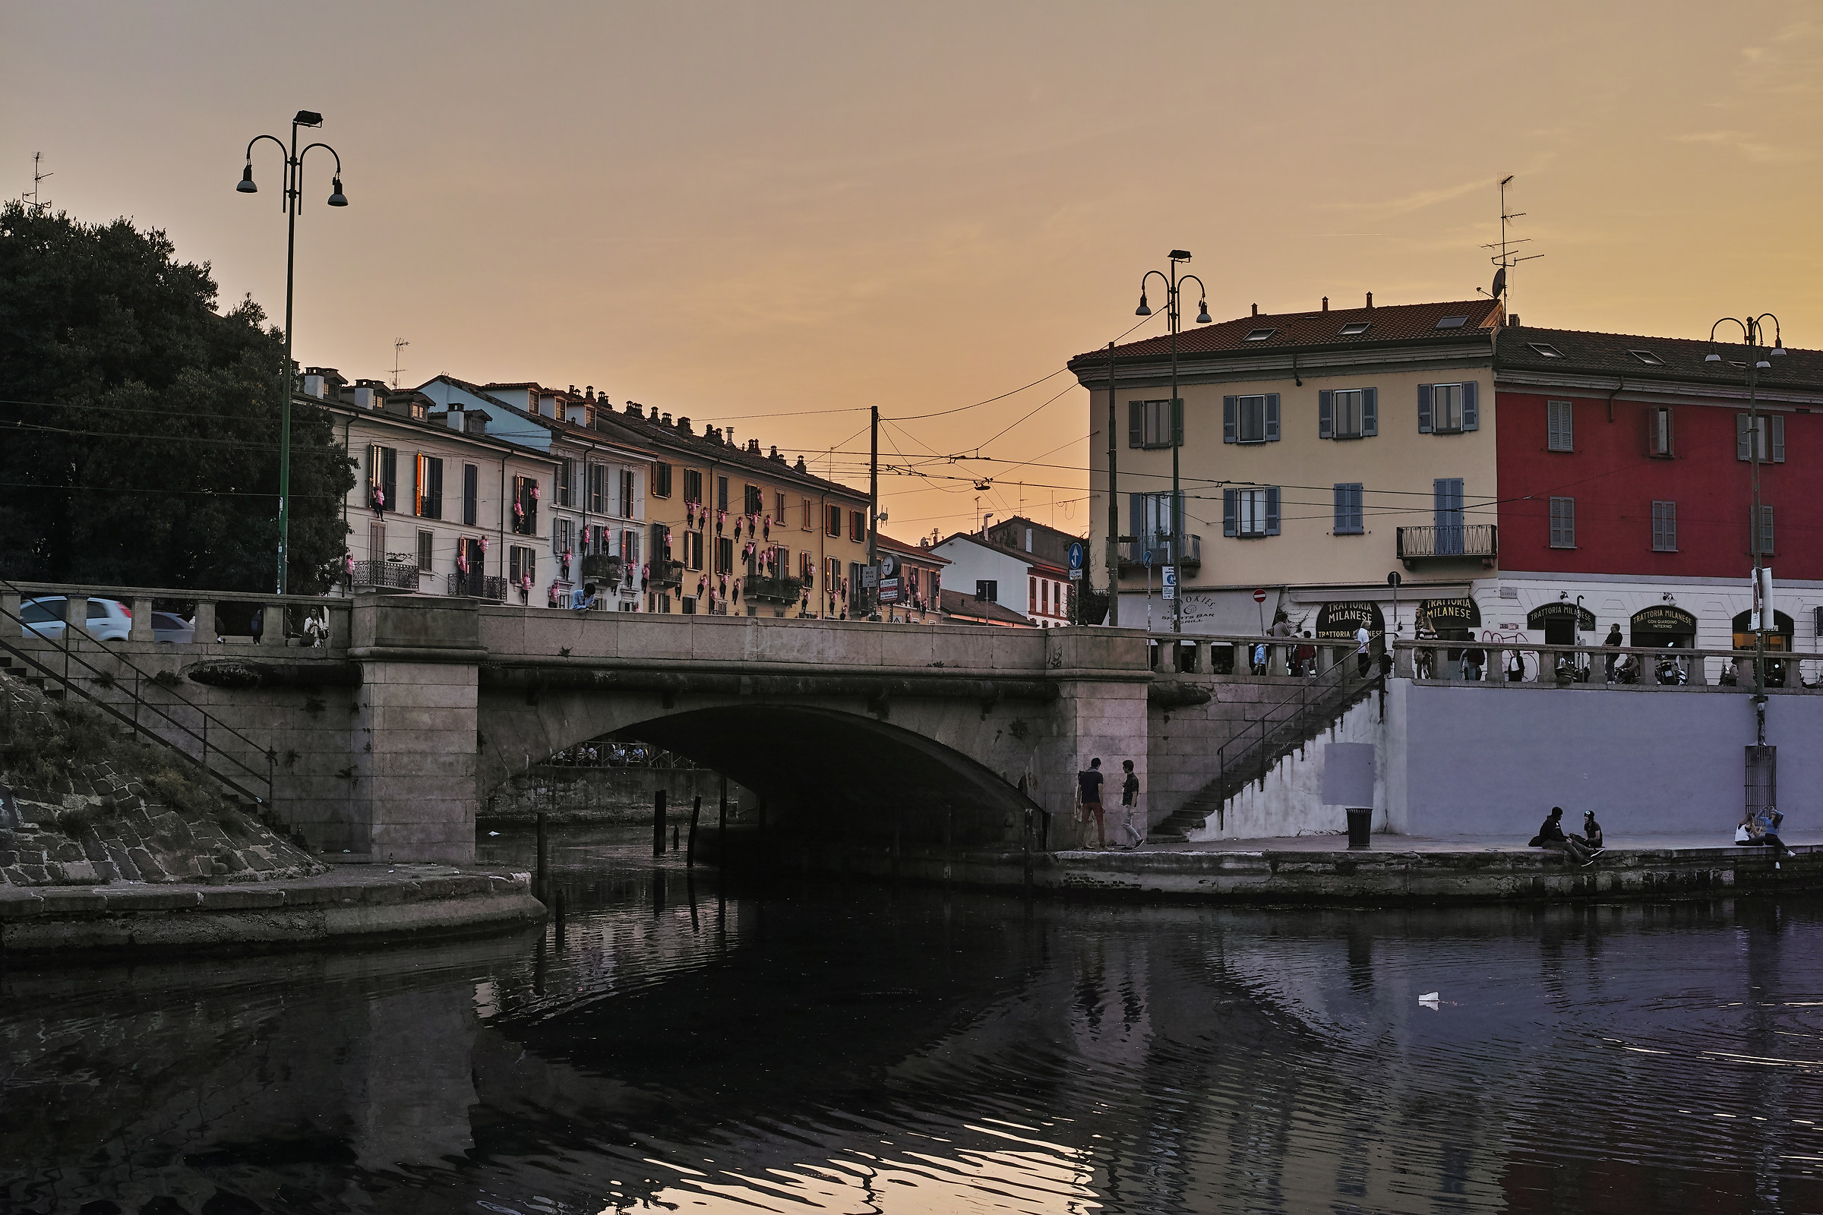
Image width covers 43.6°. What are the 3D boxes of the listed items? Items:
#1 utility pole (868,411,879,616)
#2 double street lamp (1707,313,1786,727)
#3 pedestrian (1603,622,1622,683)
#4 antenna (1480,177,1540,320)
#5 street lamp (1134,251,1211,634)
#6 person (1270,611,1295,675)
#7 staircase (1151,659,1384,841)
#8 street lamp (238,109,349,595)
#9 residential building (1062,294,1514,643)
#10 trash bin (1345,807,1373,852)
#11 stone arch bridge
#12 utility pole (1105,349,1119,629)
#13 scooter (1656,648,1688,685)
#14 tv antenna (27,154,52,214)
[{"bbox_3d":[-1.014,-1.585,61.398,0.260,7.800,0.260,0,-4,0],"label":"utility pole"},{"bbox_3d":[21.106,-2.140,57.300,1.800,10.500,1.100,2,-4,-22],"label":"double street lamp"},{"bbox_3d":[17.457,1.208,56.600,0.500,1.620,0.480,2,-4,-22],"label":"pedestrian"},{"bbox_3d":[20.870,-12.627,79.500,2.000,4.950,1.400,-3,-5,38],"label":"antenna"},{"bbox_3d":[6.176,-3.407,53.600,1.950,10.050,0.450,2,-5,-27],"label":"street lamp"},{"bbox_3d":[8.816,0.943,54.200,0.380,1.700,0.500,-1,-4,18],"label":"person"},{"bbox_3d":[7.475,3.082,47.898,5.500,3.720,1.500,3,-5,-33],"label":"staircase"},{"bbox_3d":[-11.315,-4.125,41.400,1.950,9.950,0.450,2,-5,-27],"label":"street lamp"},{"bbox_3d":[14.166,-3.394,81.395,14.400,14.190,10.600,-1,-4,21],"label":"residential building"},{"bbox_3d":[8.648,4.307,44.065,0.520,0.810,0.520,0,-4,0],"label":"trash bin"},{"bbox_3d":[-8.930,2.751,46.436,22.430,4.550,17.000,3,-5,-33],"label":"stone arch bridge"},{"bbox_3d":[4.609,-2.225,52.036,0.260,7.800,0.260,0,-4,0],"label":"utility pole"},{"bbox_3d":[19.268,1.535,57.800,0.750,1.120,1.800,0,-4,9],"label":"scooter"},{"bbox_3d":[-35.734,-17.349,93.416,1.100,2.800,1.100,0,-4,0],"label":"tv antenna"}]

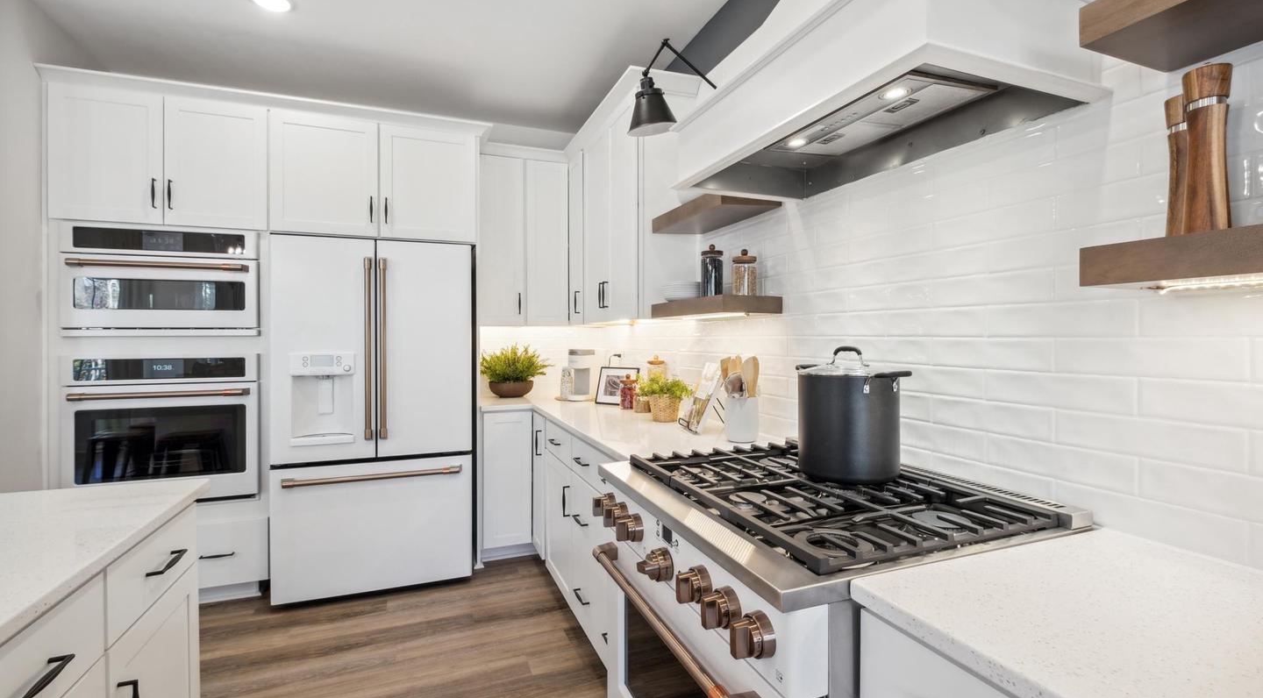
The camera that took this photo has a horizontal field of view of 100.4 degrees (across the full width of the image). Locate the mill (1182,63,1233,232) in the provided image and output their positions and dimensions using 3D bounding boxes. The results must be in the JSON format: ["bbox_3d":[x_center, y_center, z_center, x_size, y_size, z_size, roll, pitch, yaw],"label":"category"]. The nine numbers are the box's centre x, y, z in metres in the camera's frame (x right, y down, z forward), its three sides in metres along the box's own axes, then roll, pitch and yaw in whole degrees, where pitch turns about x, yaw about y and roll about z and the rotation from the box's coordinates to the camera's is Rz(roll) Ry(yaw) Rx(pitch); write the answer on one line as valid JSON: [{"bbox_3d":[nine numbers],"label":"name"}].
[{"bbox_3d":[0.872,-0.294,0.799,0.052,0.255,0.052,0,1,-22],"label":"mill"}]

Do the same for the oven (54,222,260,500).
[{"bbox_3d":[-2.324,0.083,2.756,0.758,1.355,0.630,0,1,-22],"label":"oven"}]

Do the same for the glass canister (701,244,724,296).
[{"bbox_3d":[0.350,-0.326,2.272,0.094,0.251,0.094,0,1,0],"label":"glass canister"}]

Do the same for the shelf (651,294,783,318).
[{"bbox_3d":[0.333,-0.170,2.235,0.261,0.061,0.620,0,1,-22],"label":"shelf"}]

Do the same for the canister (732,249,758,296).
[{"bbox_3d":[0.428,-0.287,1.993,0.094,0.184,0.094,0,1,0],"label":"canister"}]

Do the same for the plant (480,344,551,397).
[{"bbox_3d":[-0.784,0.140,3.528,0.450,0.346,0.410,0,1,-22],"label":"plant"}]

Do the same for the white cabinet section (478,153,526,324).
[{"bbox_3d":[-0.880,-0.684,3.478,0.306,1.066,0.330,-1,1,-22],"label":"white cabinet section"}]

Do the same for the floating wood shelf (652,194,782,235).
[{"bbox_3d":[0.335,-0.565,2.213,0.264,0.064,0.610,0,1,-22],"label":"floating wood shelf"}]

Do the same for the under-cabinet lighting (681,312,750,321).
[{"bbox_3d":[0.342,-0.131,2.240,0.030,0.015,0.520,0,1,-22],"label":"under-cabinet lighting"}]

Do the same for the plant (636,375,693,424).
[{"bbox_3d":[0.167,0.236,2.536,0.250,0.216,0.240,0,1,-22],"label":"plant"}]

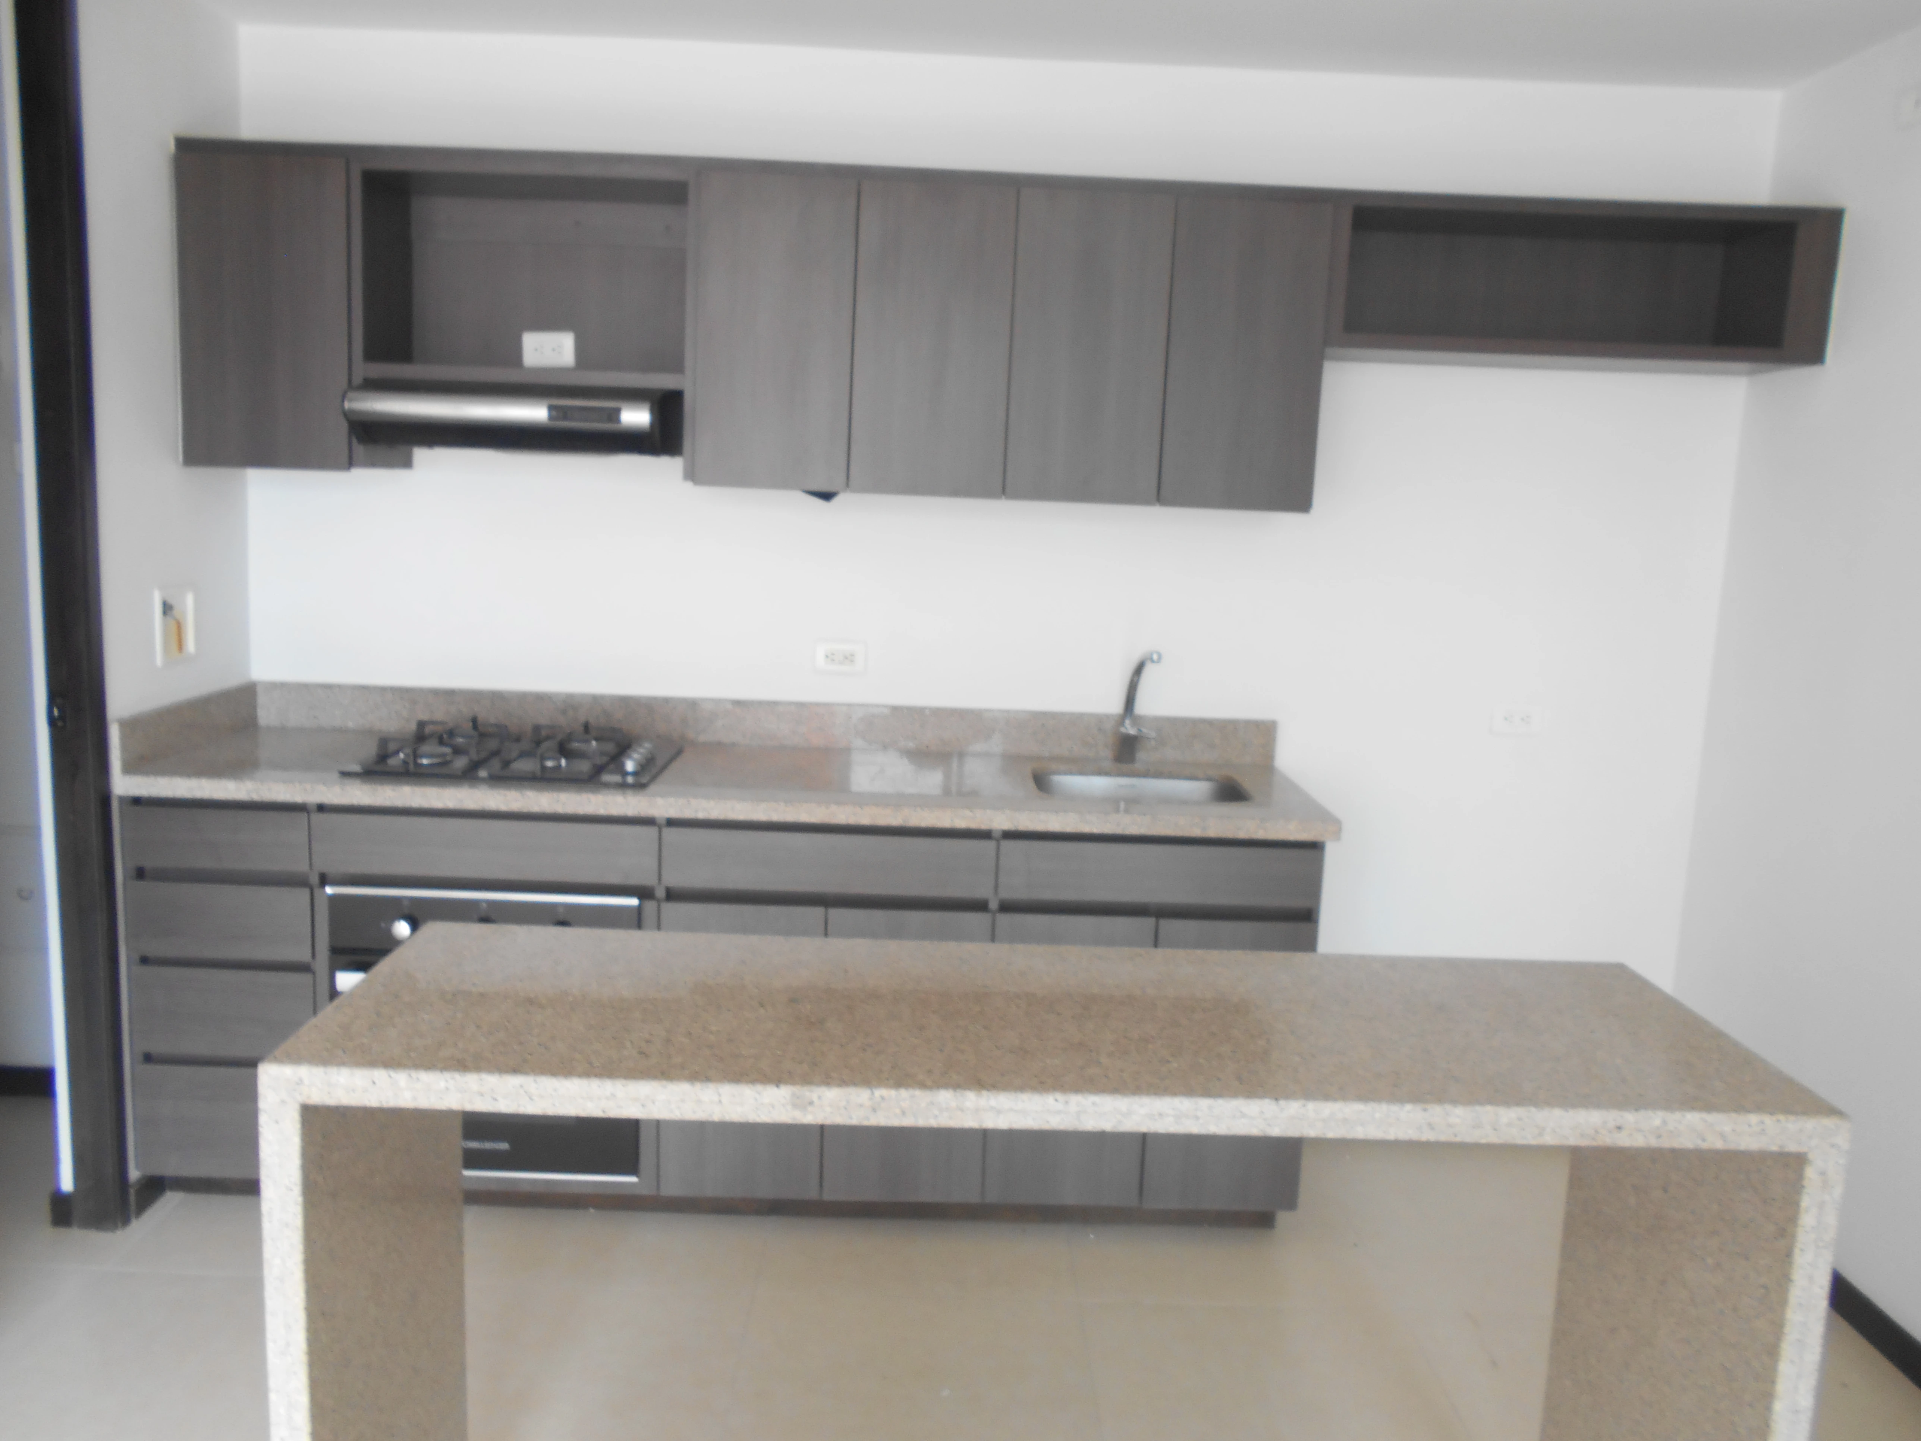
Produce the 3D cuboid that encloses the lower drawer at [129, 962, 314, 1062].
[{"bbox_3d":[-1.443,0.530,3.068,0.361,0.181,0.508,2,9,-1],"label":"lower drawer"}]

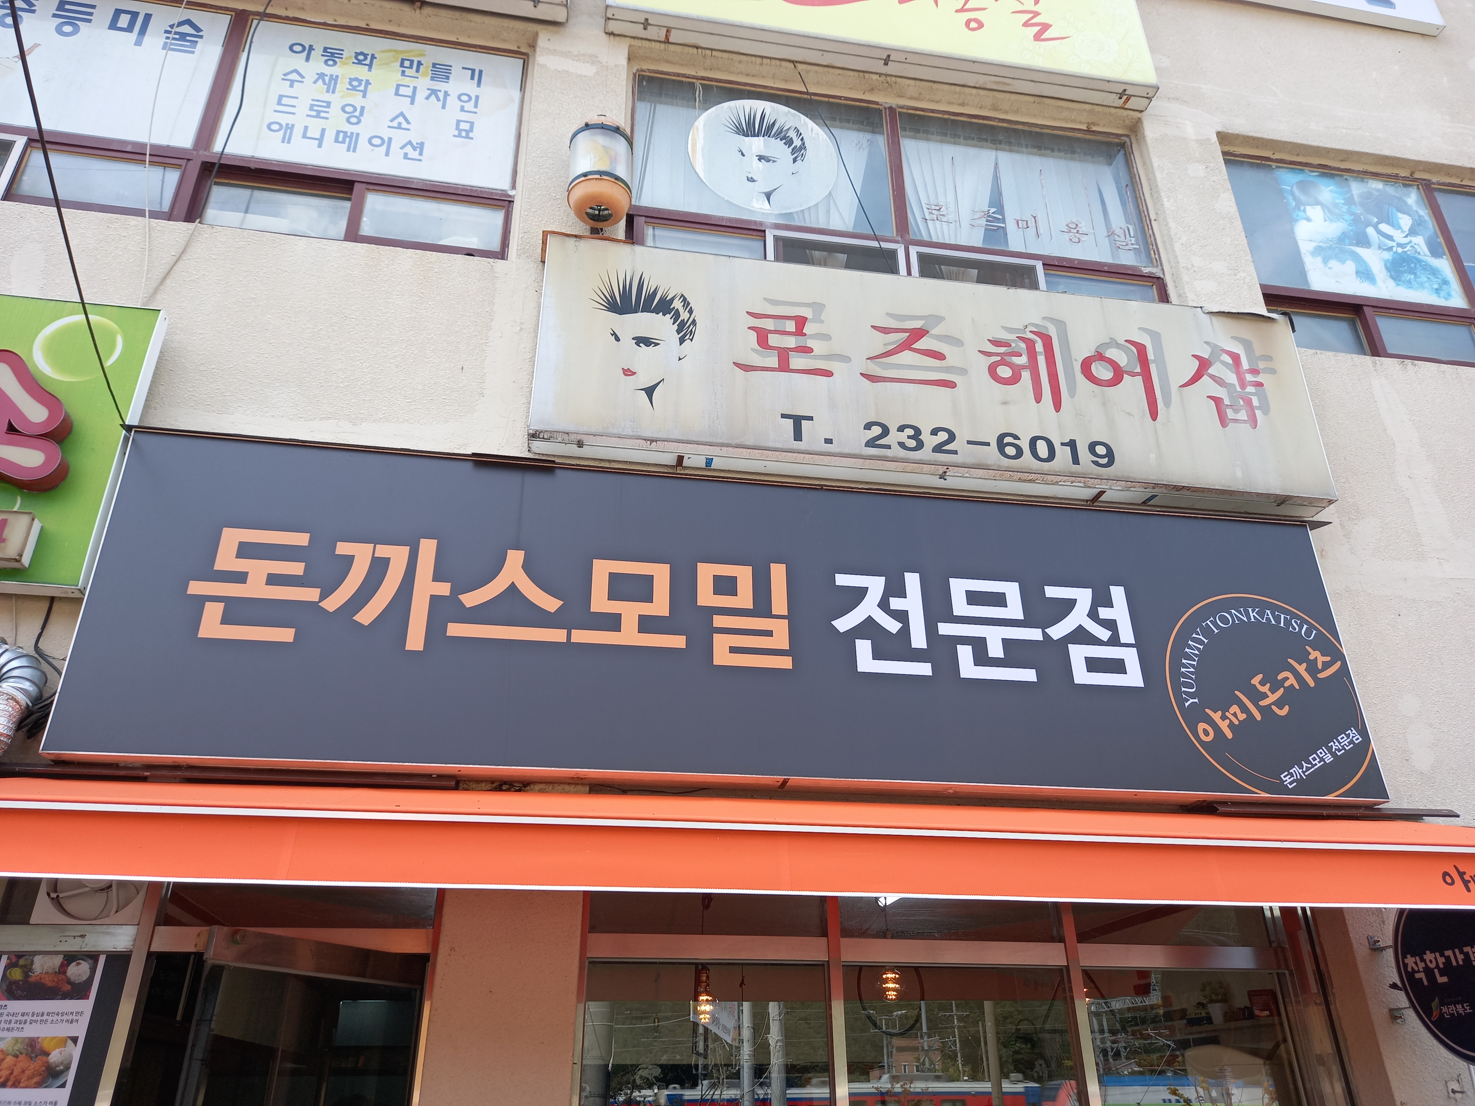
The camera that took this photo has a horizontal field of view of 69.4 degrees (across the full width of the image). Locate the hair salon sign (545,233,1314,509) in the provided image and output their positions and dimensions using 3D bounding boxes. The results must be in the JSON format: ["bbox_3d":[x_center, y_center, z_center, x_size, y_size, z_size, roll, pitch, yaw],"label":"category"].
[{"bbox_3d":[0.925,-0.785,4.812,3.581,1.039,0.173,4,-28,-9],"label":"hair salon sign"}]

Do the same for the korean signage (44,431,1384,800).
[{"bbox_3d":[0.145,0.280,4.098,4.824,1.229,0.120,4,-28,-9],"label":"korean signage"}]

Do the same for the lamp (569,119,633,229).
[{"bbox_3d":[-0.633,-1.795,4.906,0.285,0.631,0.285,4,-28,-9],"label":"lamp"}]

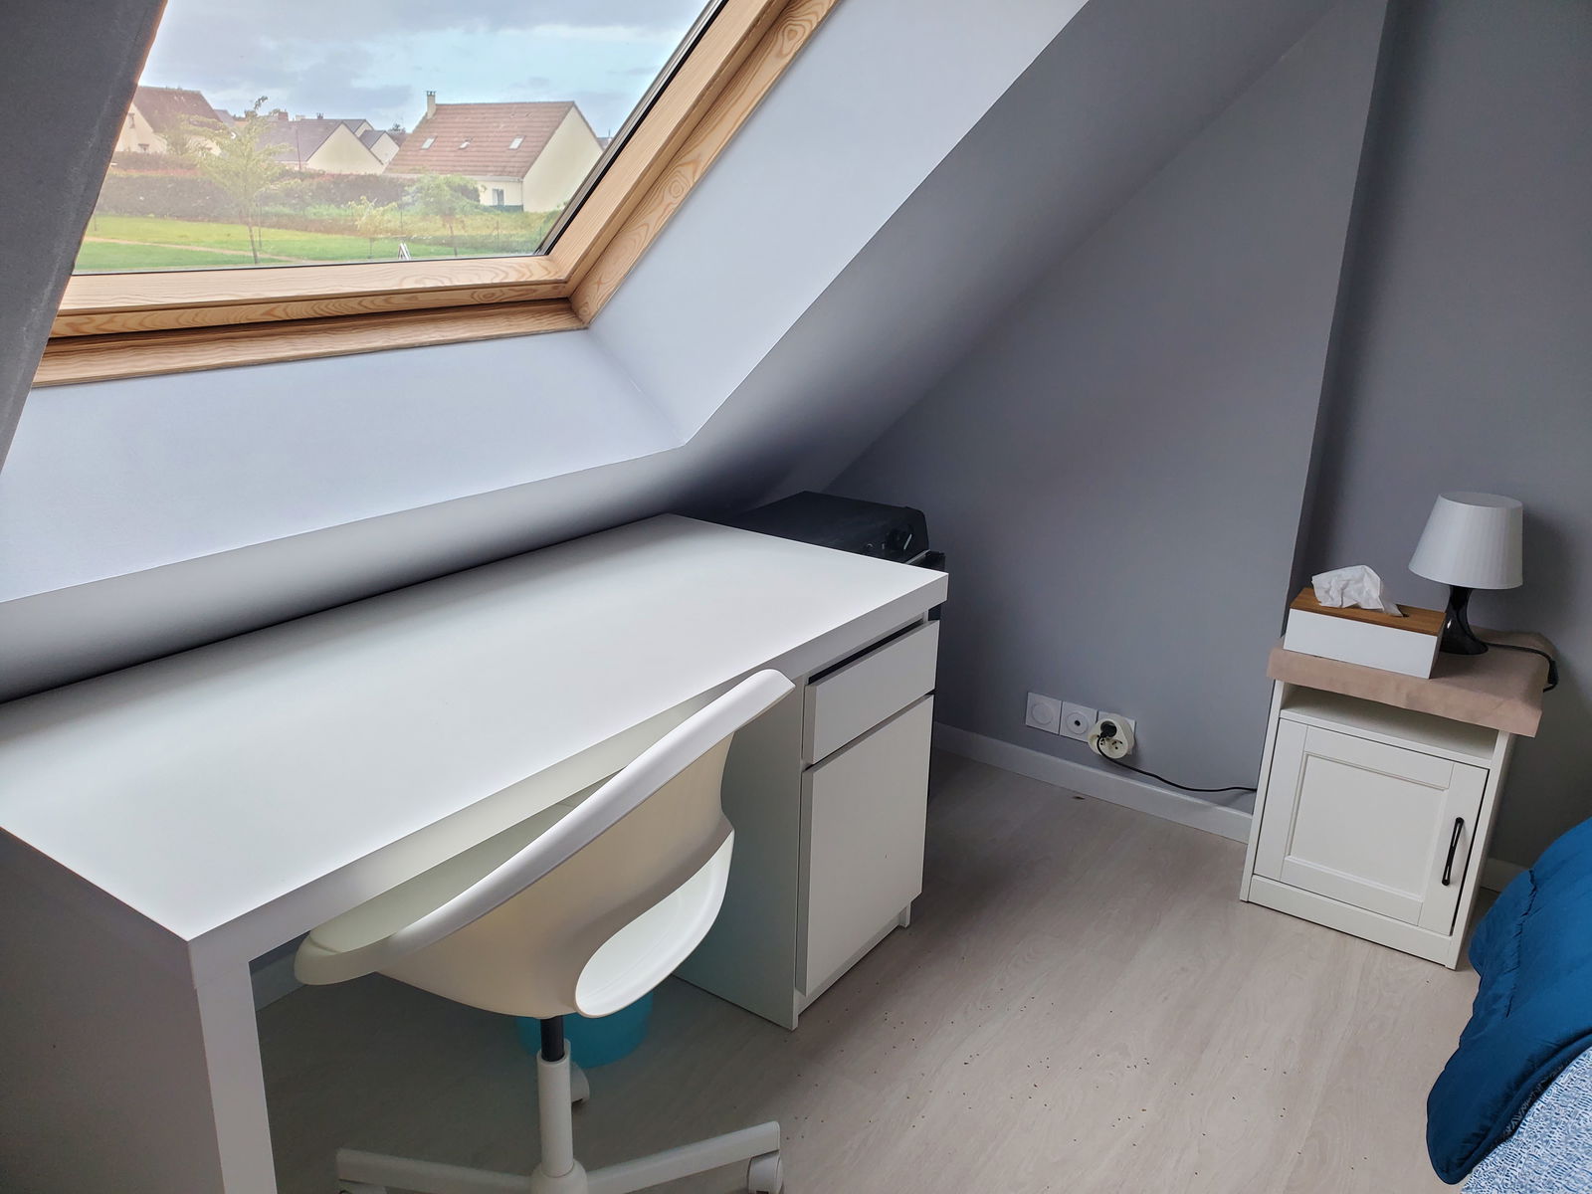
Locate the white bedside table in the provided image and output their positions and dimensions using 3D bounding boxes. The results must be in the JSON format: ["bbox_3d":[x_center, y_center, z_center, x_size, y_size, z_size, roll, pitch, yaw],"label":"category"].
[{"bbox_3d":[1.198,0.366,2.425,0.435,0.558,0.374,13,21,32],"label":"white bedside table"}]

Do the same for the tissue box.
[{"bbox_3d":[1.091,0.067,2.288,0.252,0.081,0.158,13,21,32],"label":"tissue box"}]

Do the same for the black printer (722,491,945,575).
[{"bbox_3d":[0.037,-0.114,2.541,0.335,0.115,0.430,13,21,32],"label":"black printer"}]

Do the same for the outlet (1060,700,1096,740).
[{"bbox_3d":[0.684,0.303,2.884,0.086,0.087,0.012,13,21,32],"label":"outlet"}]

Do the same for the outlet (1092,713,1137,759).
[{"bbox_3d":[0.749,0.328,2.821,0.094,0.093,0.048,13,21,32],"label":"outlet"}]

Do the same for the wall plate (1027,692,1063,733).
[{"bbox_3d":[0.597,0.281,2.880,0.085,0.085,0.011,14,22,34],"label":"wall plate"}]

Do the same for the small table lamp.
[{"bbox_3d":[1.289,-0.045,2.303,0.194,0.290,0.194,13,21,32],"label":"small table lamp"}]

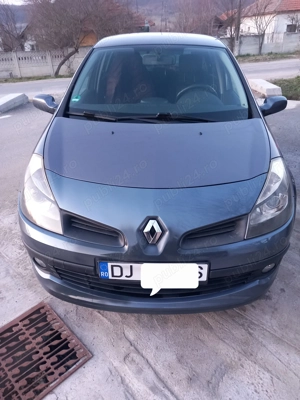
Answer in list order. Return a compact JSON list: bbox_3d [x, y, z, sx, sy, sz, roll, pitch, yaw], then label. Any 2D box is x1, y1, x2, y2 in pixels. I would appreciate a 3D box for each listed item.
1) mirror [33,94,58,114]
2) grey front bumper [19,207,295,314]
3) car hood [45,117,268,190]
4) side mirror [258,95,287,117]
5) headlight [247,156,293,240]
[{"bbox_3d":[-0.842,-0.761,2.520,0.220,0.145,0.150,1,27,2],"label":"mirror"},{"bbox_3d":[0.024,0.257,1.744,1.700,0.490,0.560,1,27,2],"label":"grey front bumper"},{"bbox_3d":[0.037,-0.307,1.850,1.420,0.220,0.730,1,27,2],"label":"car hood"},{"bbox_3d":[0.968,-0.730,2.461,0.220,0.145,0.150,1,27,2],"label":"side mirror"},{"bbox_3d":[0.642,-0.030,1.663,0.360,0.250,0.540,1,27,2],"label":"headlight"}]

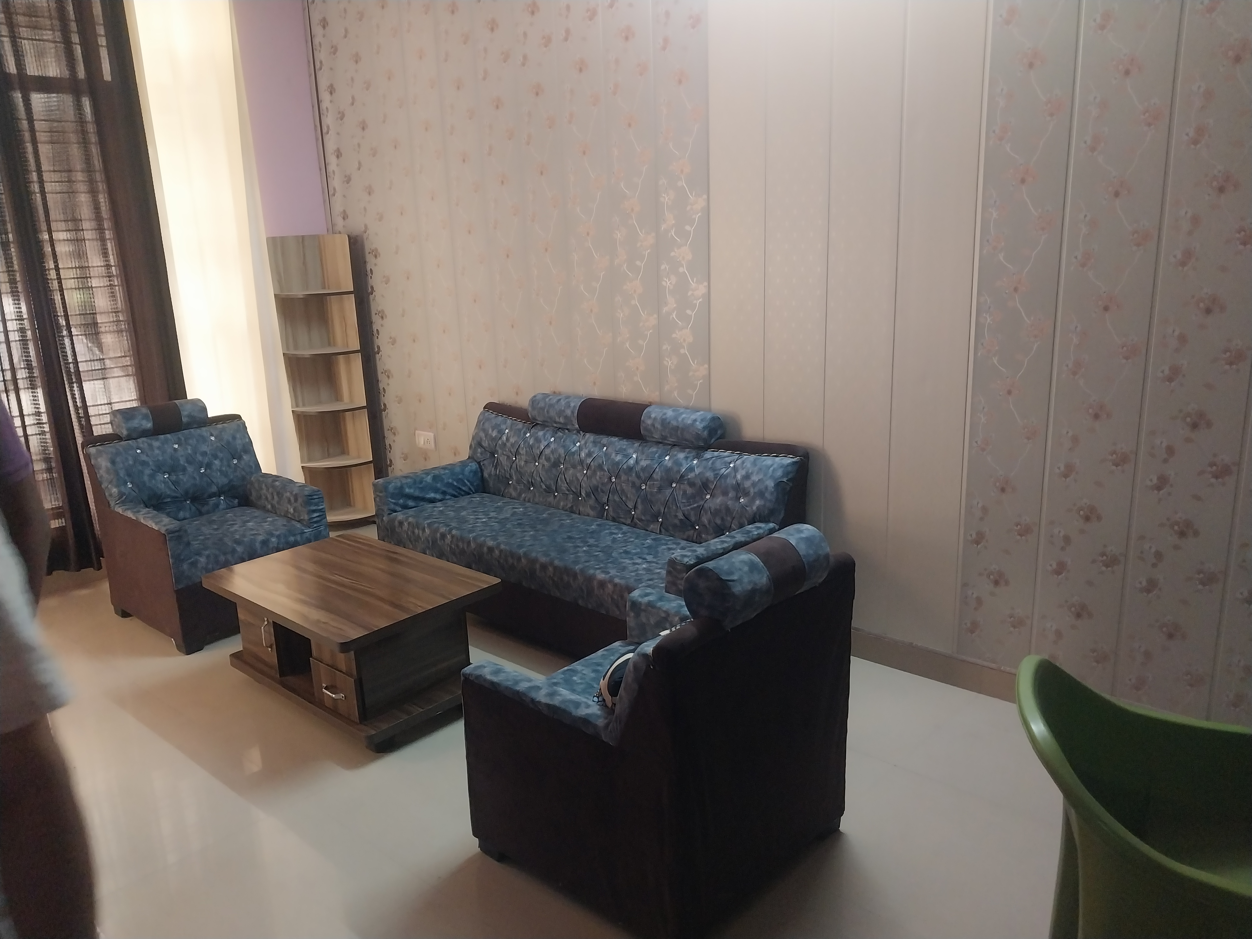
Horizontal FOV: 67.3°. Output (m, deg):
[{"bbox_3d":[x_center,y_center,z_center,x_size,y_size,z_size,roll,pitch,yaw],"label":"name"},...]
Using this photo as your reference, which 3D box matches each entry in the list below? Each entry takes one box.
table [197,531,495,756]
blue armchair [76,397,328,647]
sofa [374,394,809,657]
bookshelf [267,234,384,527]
[{"bbox_3d":[-0.970,0.578,3.340,0.935,0.400,0.620,11,19,40],"label":"table"},{"bbox_3d":[-1.776,0.182,4.032,0.720,0.875,0.680,11,19,40],"label":"blue armchair"},{"bbox_3d":[-0.209,0.187,3.758,1.775,0.885,0.675,11,19,40],"label":"sofa"},{"bbox_3d":[-1.605,-0.435,5.008,0.260,1.560,0.335,11,19,40],"label":"bookshelf"}]

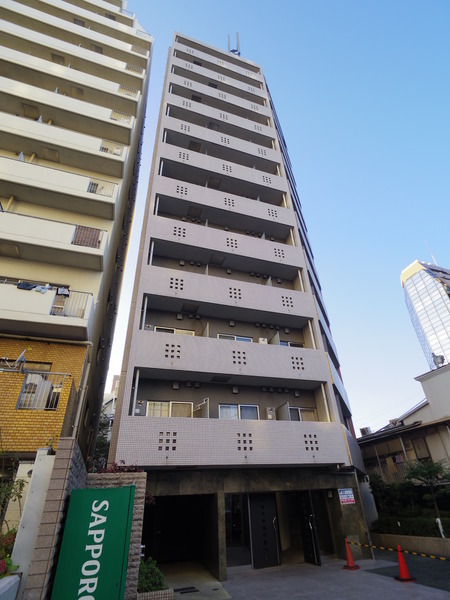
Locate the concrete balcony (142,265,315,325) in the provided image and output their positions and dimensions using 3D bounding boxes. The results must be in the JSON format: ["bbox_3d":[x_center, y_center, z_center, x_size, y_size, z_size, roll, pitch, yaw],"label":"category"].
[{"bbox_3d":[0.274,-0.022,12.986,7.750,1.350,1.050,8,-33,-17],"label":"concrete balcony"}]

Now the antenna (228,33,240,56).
[{"bbox_3d":[0.926,-24.912,28.734,1.200,6.000,0.600,8,-33,-17],"label":"antenna"}]

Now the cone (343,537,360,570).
[{"bbox_3d":[3.745,7.617,8.887,0.380,0.700,0.380,-21,-36,27],"label":"cone"}]

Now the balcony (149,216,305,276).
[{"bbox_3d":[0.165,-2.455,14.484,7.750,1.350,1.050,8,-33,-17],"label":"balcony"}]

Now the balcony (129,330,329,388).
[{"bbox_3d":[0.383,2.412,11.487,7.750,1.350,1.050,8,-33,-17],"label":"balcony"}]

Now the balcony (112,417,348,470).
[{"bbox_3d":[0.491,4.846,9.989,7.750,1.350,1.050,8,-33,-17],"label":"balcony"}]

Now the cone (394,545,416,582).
[{"bbox_3d":[4.748,7.023,7.921,0.380,0.700,0.380,21,-39,-33],"label":"cone"}]

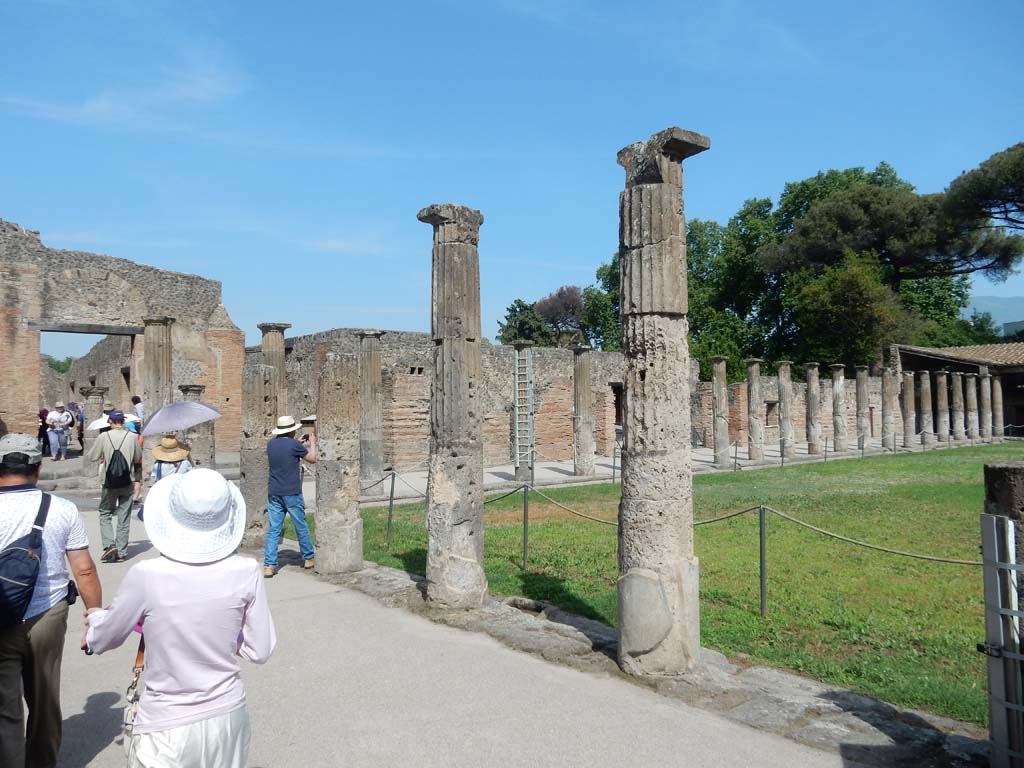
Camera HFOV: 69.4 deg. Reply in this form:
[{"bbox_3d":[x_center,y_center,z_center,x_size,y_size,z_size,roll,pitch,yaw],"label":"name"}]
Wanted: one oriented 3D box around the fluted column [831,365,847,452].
[{"bbox_3d":[13.206,0.985,29.739,0.560,3.500,0.560,1,-3,-41],"label":"fluted column"}]

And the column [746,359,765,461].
[{"bbox_3d":[8.414,0.877,25.545,0.560,3.490,0.560,1,-3,-41],"label":"column"}]

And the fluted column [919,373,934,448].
[{"bbox_3d":[19.797,1.161,35.330,0.560,3.530,0.560,1,-3,-41],"label":"fluted column"}]

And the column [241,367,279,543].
[{"bbox_3d":[-3.387,0.926,9.920,0.510,2.420,0.510,2,-2,-41],"label":"column"}]

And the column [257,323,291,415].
[{"bbox_3d":[-4.609,0.570,14.361,0.560,3.500,0.560,1,-3,-41],"label":"column"}]

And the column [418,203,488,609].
[{"bbox_3d":[-0.485,0.148,6.539,0.560,3.500,0.560,0,-2,0],"label":"column"}]

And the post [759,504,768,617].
[{"bbox_3d":[2.107,1.482,6.200,0.050,0.925,0.050,2,-2,-41],"label":"post"}]

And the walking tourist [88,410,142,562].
[{"bbox_3d":[-4.841,1.237,9.021,0.620,1.790,0.480,1,-3,-32],"label":"walking tourist"}]

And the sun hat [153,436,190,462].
[{"bbox_3d":[-3.822,0.741,8.300,0.410,0.200,0.410,-4,12,-17],"label":"sun hat"}]

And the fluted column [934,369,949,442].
[{"bbox_3d":[21.657,1.205,37.159,0.550,3.500,0.550,1,-3,-41],"label":"fluted column"}]

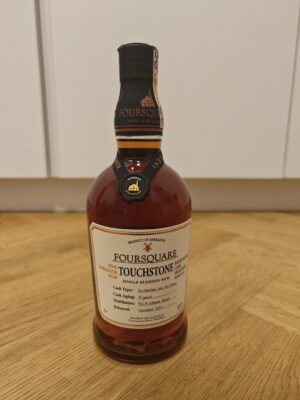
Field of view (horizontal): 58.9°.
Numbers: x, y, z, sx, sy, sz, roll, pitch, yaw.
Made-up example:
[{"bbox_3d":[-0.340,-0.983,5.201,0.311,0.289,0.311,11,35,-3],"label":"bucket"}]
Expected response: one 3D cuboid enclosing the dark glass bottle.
[{"bbox_3d":[-0.008,0.003,0.234,0.092,0.248,0.092,-2,10,-9],"label":"dark glass bottle"}]

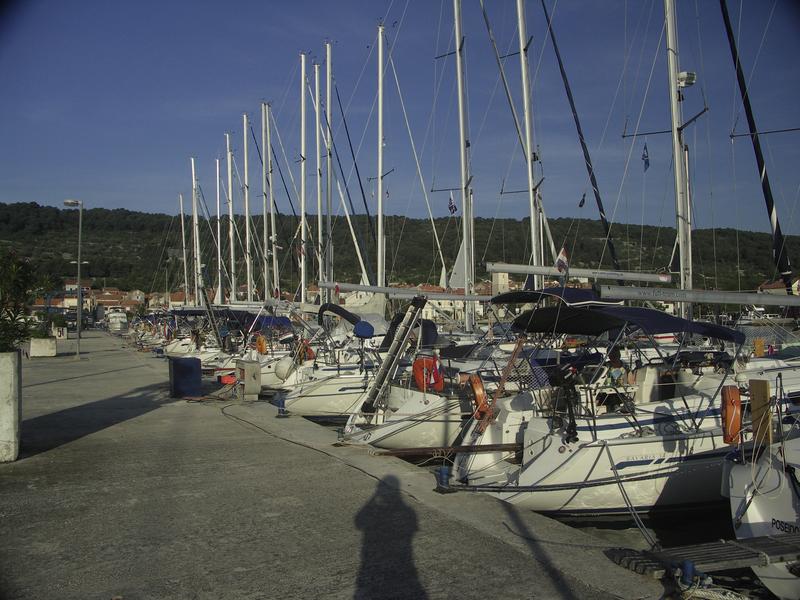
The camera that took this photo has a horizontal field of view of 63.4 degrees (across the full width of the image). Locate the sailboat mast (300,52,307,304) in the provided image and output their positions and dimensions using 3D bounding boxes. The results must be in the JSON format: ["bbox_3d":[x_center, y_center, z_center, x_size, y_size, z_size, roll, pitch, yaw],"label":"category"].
[{"bbox_3d":[-5.095,-5.814,34.180,0.210,14.580,0.170,0,-2,-27],"label":"sailboat mast"}]

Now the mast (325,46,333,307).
[{"bbox_3d":[-3.720,-5.785,33.779,0.200,15.500,0.170,1,-2,-22],"label":"mast"}]

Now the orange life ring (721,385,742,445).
[{"bbox_3d":[3.637,1.256,7.100,0.130,0.630,0.520,-1,-2,18],"label":"orange life ring"}]

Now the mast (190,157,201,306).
[{"bbox_3d":[-19.277,-5.304,60.770,0.220,16.080,0.180,-1,-2,-22],"label":"mast"}]

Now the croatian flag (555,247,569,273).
[{"bbox_3d":[2.226,-0.558,8.920,0.200,0.370,0.060,0,-2,14],"label":"croatian flag"}]

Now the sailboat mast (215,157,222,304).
[{"bbox_3d":[-16.152,-5.063,57.780,0.220,15.420,0.180,0,-2,-22],"label":"sailboat mast"}]

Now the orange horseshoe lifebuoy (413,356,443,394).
[{"bbox_3d":[0.449,1.166,10.200,0.500,0.580,0.110,0,-1,-21],"label":"orange horseshoe lifebuoy"}]

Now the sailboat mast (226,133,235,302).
[{"bbox_3d":[-12.966,-5.461,49.676,0.210,14.770,0.170,-1,-2,-27],"label":"sailboat mast"}]

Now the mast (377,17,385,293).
[{"bbox_3d":[-0.851,-5.242,28.798,0.200,14.130,0.170,1,-2,-22],"label":"mast"}]

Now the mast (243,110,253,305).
[{"bbox_3d":[-10.513,-5.583,44.678,0.210,14.720,0.170,-1,-2,-27],"label":"mast"}]

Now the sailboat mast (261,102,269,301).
[{"bbox_3d":[-8.722,-5.585,42.177,0.210,14.580,0.170,0,-2,-27],"label":"sailboat mast"}]

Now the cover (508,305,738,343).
[{"bbox_3d":[3.130,0.318,9.195,1.800,0.500,2.700,1,-2,-27],"label":"cover"}]

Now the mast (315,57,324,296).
[{"bbox_3d":[-4.298,-5.597,34.474,0.210,14.160,0.170,0,-2,-27],"label":"mast"}]

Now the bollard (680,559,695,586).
[{"bbox_3d":[1.666,1.620,3.750,0.085,0.220,0.085,0,-2,0],"label":"bollard"}]

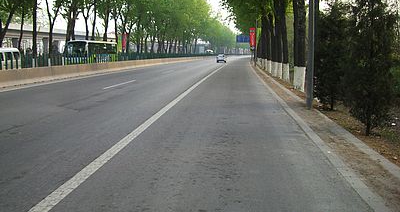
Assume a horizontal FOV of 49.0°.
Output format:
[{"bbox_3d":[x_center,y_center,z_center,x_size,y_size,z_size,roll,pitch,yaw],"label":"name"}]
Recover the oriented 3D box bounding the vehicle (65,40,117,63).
[{"bbox_3d":[-13.952,-7.069,58.182,2.500,3.100,11.000,1,7,7],"label":"vehicle"}]

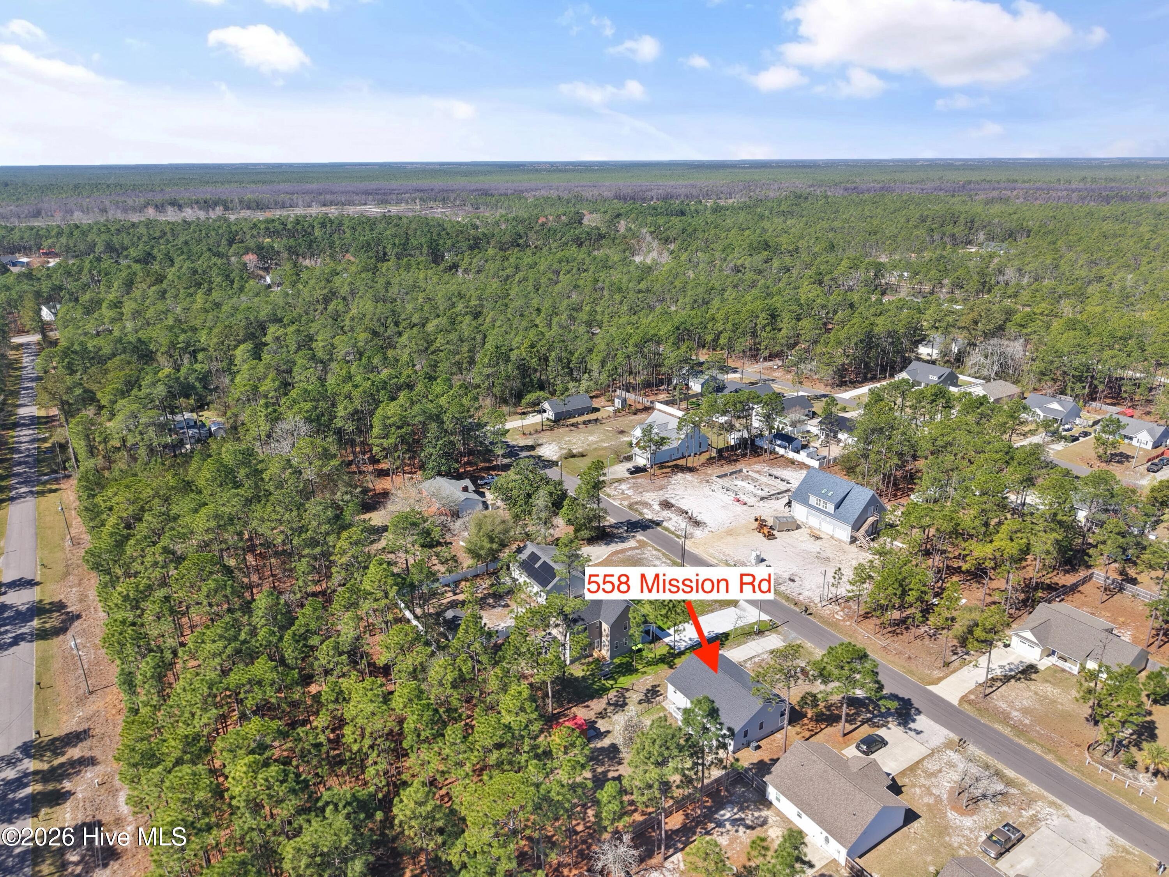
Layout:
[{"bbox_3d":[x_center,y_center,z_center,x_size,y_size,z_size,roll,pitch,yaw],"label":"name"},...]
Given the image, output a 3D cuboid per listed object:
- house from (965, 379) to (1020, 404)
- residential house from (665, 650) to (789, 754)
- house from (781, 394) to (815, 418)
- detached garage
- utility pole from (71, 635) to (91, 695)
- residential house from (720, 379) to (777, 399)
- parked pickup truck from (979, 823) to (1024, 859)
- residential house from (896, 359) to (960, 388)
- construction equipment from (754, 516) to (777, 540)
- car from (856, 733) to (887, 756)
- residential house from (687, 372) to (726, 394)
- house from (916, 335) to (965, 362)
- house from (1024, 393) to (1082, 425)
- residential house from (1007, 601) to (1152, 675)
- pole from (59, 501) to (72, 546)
[{"bbox_3d":[131.997,-15.214,261.437,15.820,5.410,11.500,-12,22,-31],"label":"house"},{"bbox_3d":[20.268,36.237,114.788,10.660,6.130,14.600,-12,22,-31],"label":"residential house"},{"bbox_3d":[61.978,-9.152,245.903,13.480,5.777,9.527,-12,22,-30],"label":"house"},{"bbox_3d":[54.470,13.454,173.281,12.090,9.930,16.610,-12,22,-31],"label":"detached garage"},{"bbox_3d":[-74.147,33.383,119.167,0.700,10.092,0.500,-13,22,-30],"label":"utility pole"},{"bbox_3d":[52.424,-15.200,264.073,15.912,5.473,15.203,-12,22,-30],"label":"residential house"},{"bbox_3d":[47.788,45.961,92.862,5.600,1.780,1.880,-13,23,-32],"label":"parked pickup truck"},{"bbox_3d":[117.817,-21.613,278.281,16.320,6.680,14.450,-12,22,-31],"label":"residential house"},{"bbox_3d":[37.734,18.356,169.686,2.250,3.300,5.900,-8,20,-20],"label":"construction equipment"},{"bbox_3d":[38.392,40.628,108.040,4.300,1.470,1.740,-12,22,-31],"label":"car"},{"bbox_3d":[41.872,-19.956,277.196,12.190,5.310,8.260,-12,22,-31],"label":"residential house"},{"bbox_3d":[141.063,-36.148,320.261,13.760,6.390,13.760,-11,22,-28],"label":"house"},{"bbox_3d":[139.581,-9.190,244.036,12.770,5.980,14.392,-12,22,-30],"label":"house"},{"bbox_3d":[78.774,31.606,127.509,15.820,5.210,15.730,-12,22,-31],"label":"residential house"},{"bbox_3d":[-106.307,17.531,166.118,0.700,9.840,0.500,-13,22,-30],"label":"pole"}]

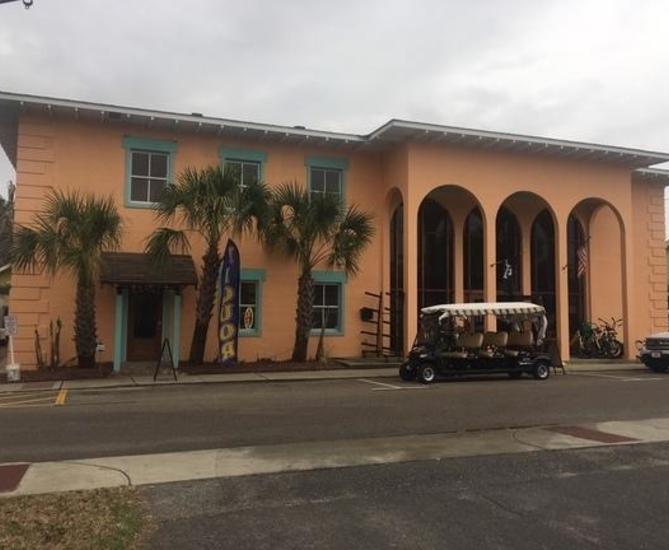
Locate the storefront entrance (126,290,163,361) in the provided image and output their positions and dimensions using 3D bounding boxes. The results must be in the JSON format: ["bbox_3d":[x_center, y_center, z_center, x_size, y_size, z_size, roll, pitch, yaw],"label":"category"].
[{"bbox_3d":[-5.528,1.476,17.919,0.970,2.070,0.200,2,-3,-21],"label":"storefront entrance"}]

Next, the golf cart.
[{"bbox_3d":[3.329,1.598,14.942,3.900,1.880,1.220,2,-4,-21],"label":"golf cart"}]

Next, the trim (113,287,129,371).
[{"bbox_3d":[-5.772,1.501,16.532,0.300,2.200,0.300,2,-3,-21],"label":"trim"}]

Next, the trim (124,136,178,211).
[{"bbox_3d":[-5.435,-2.992,18.073,1.550,2.070,0.150,2,-3,-21],"label":"trim"}]

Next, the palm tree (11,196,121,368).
[{"bbox_3d":[-6.988,0.177,16.070,2.900,4.700,2.700,2,-3,-21],"label":"palm tree"}]

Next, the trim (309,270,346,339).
[{"bbox_3d":[-0.256,0.890,18.950,1.420,2.000,0.130,2,-4,-21],"label":"trim"}]

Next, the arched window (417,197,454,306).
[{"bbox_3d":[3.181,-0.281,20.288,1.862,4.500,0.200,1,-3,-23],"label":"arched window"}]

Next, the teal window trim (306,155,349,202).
[{"bbox_3d":[-0.212,-2.642,19.190,1.460,1.970,0.130,2,-4,-21],"label":"teal window trim"}]

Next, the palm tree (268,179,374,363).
[{"bbox_3d":[-0.359,-0.123,17.826,3.230,5.100,2.900,2,-4,-21],"label":"palm tree"}]

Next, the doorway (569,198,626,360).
[{"bbox_3d":[8.858,0.105,20.875,2.530,5.400,0.280,2,-4,-21],"label":"doorway"}]

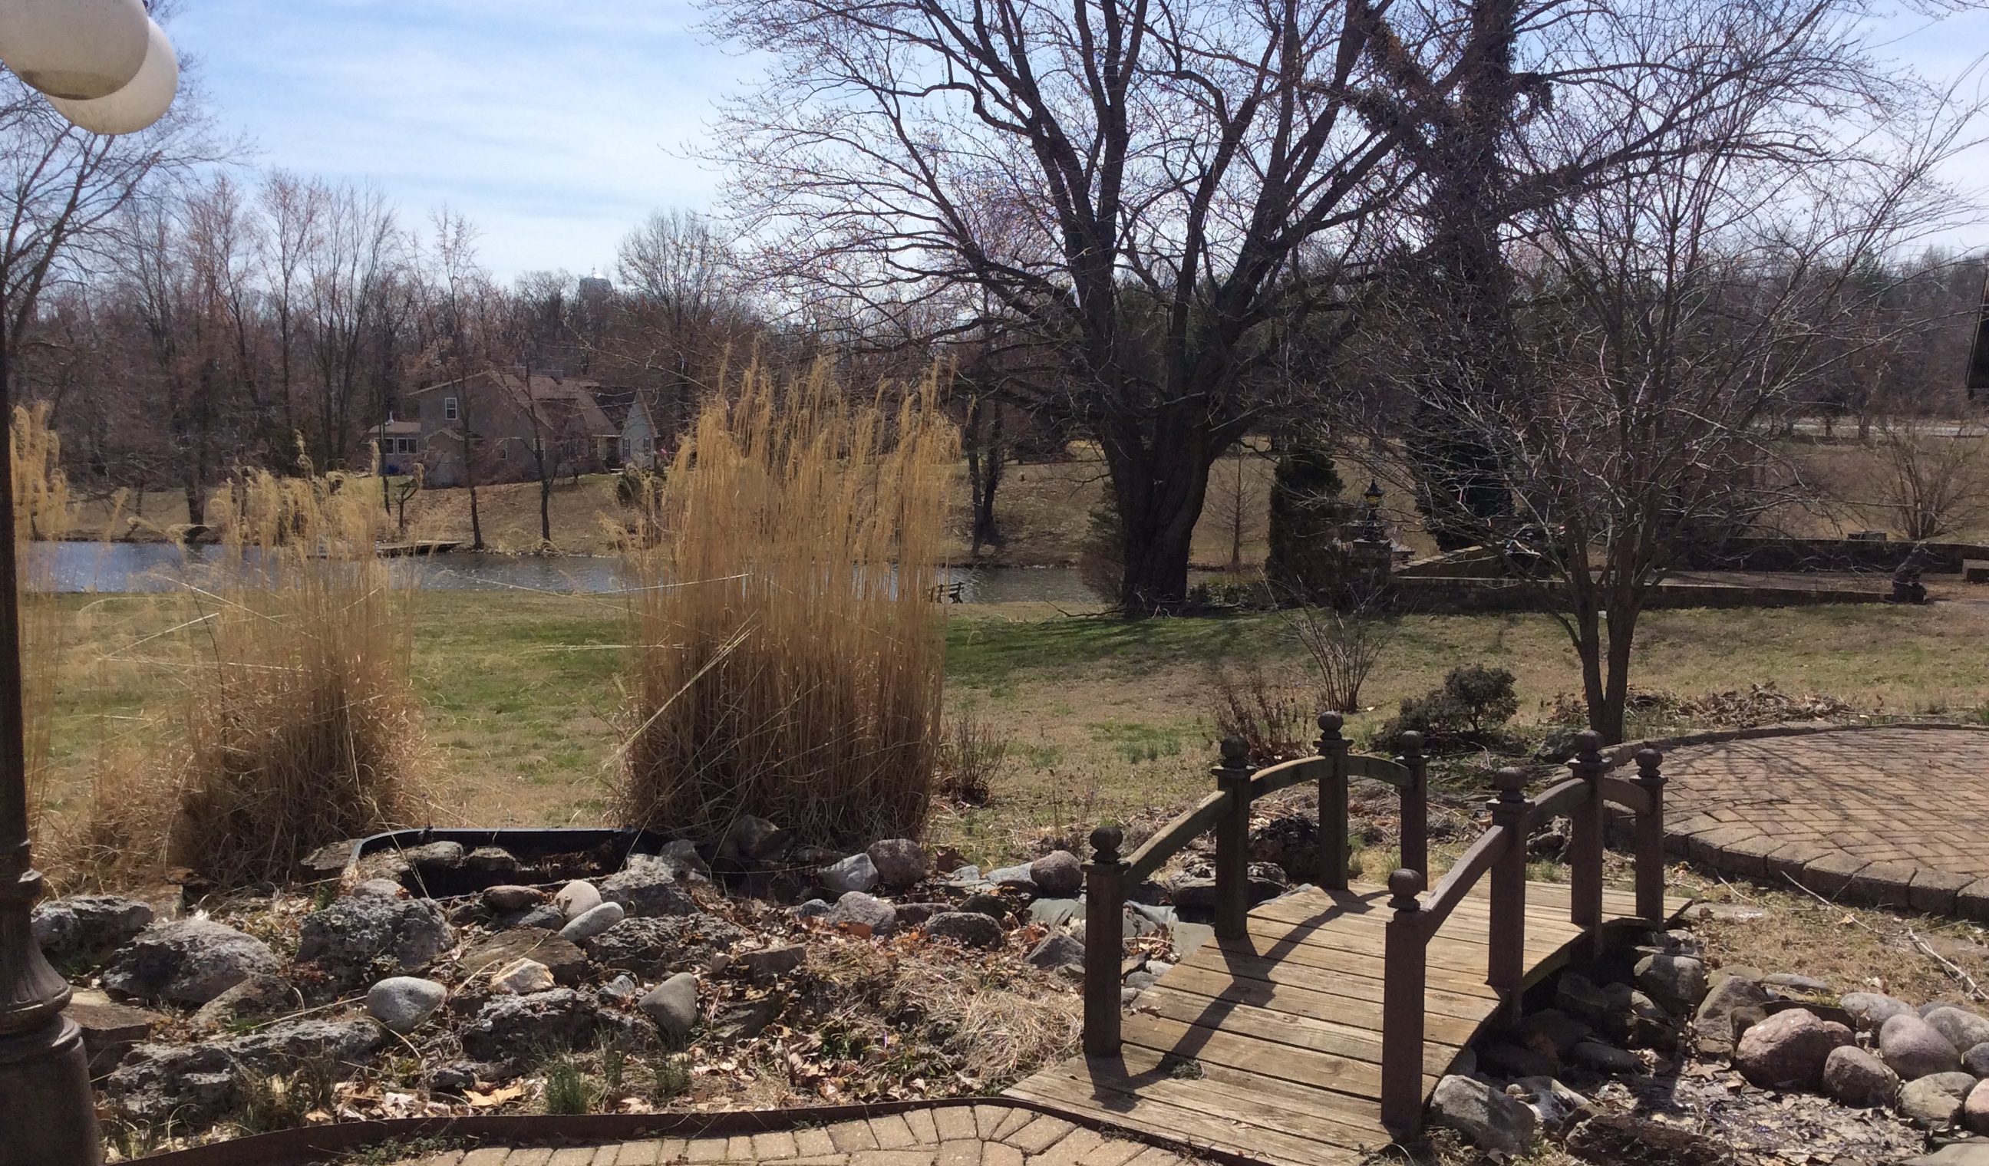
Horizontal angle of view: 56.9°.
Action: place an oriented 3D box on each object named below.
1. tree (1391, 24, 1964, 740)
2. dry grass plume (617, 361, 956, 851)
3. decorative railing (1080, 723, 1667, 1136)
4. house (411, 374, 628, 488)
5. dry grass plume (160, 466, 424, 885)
[{"bbox_3d":[3.460,-1.000,9.300,2.850,3.650,2.750,1,5,17],"label":"tree"},{"bbox_3d":[-0.890,0.090,7.900,1.380,2.070,1.250,0,4,0],"label":"dry grass plume"},{"bbox_3d":[1.266,0.861,5.603,0.955,0.794,2.316,3,5,34],"label":"decorative railing"},{"bbox_3d":[-32.500,-10.300,124.000,10.800,7.700,11.500,1,4,12],"label":"house"},{"bbox_3d":[-2.710,0.350,7.100,0.980,1.600,0.950,-2,5,-19],"label":"dry grass plume"}]

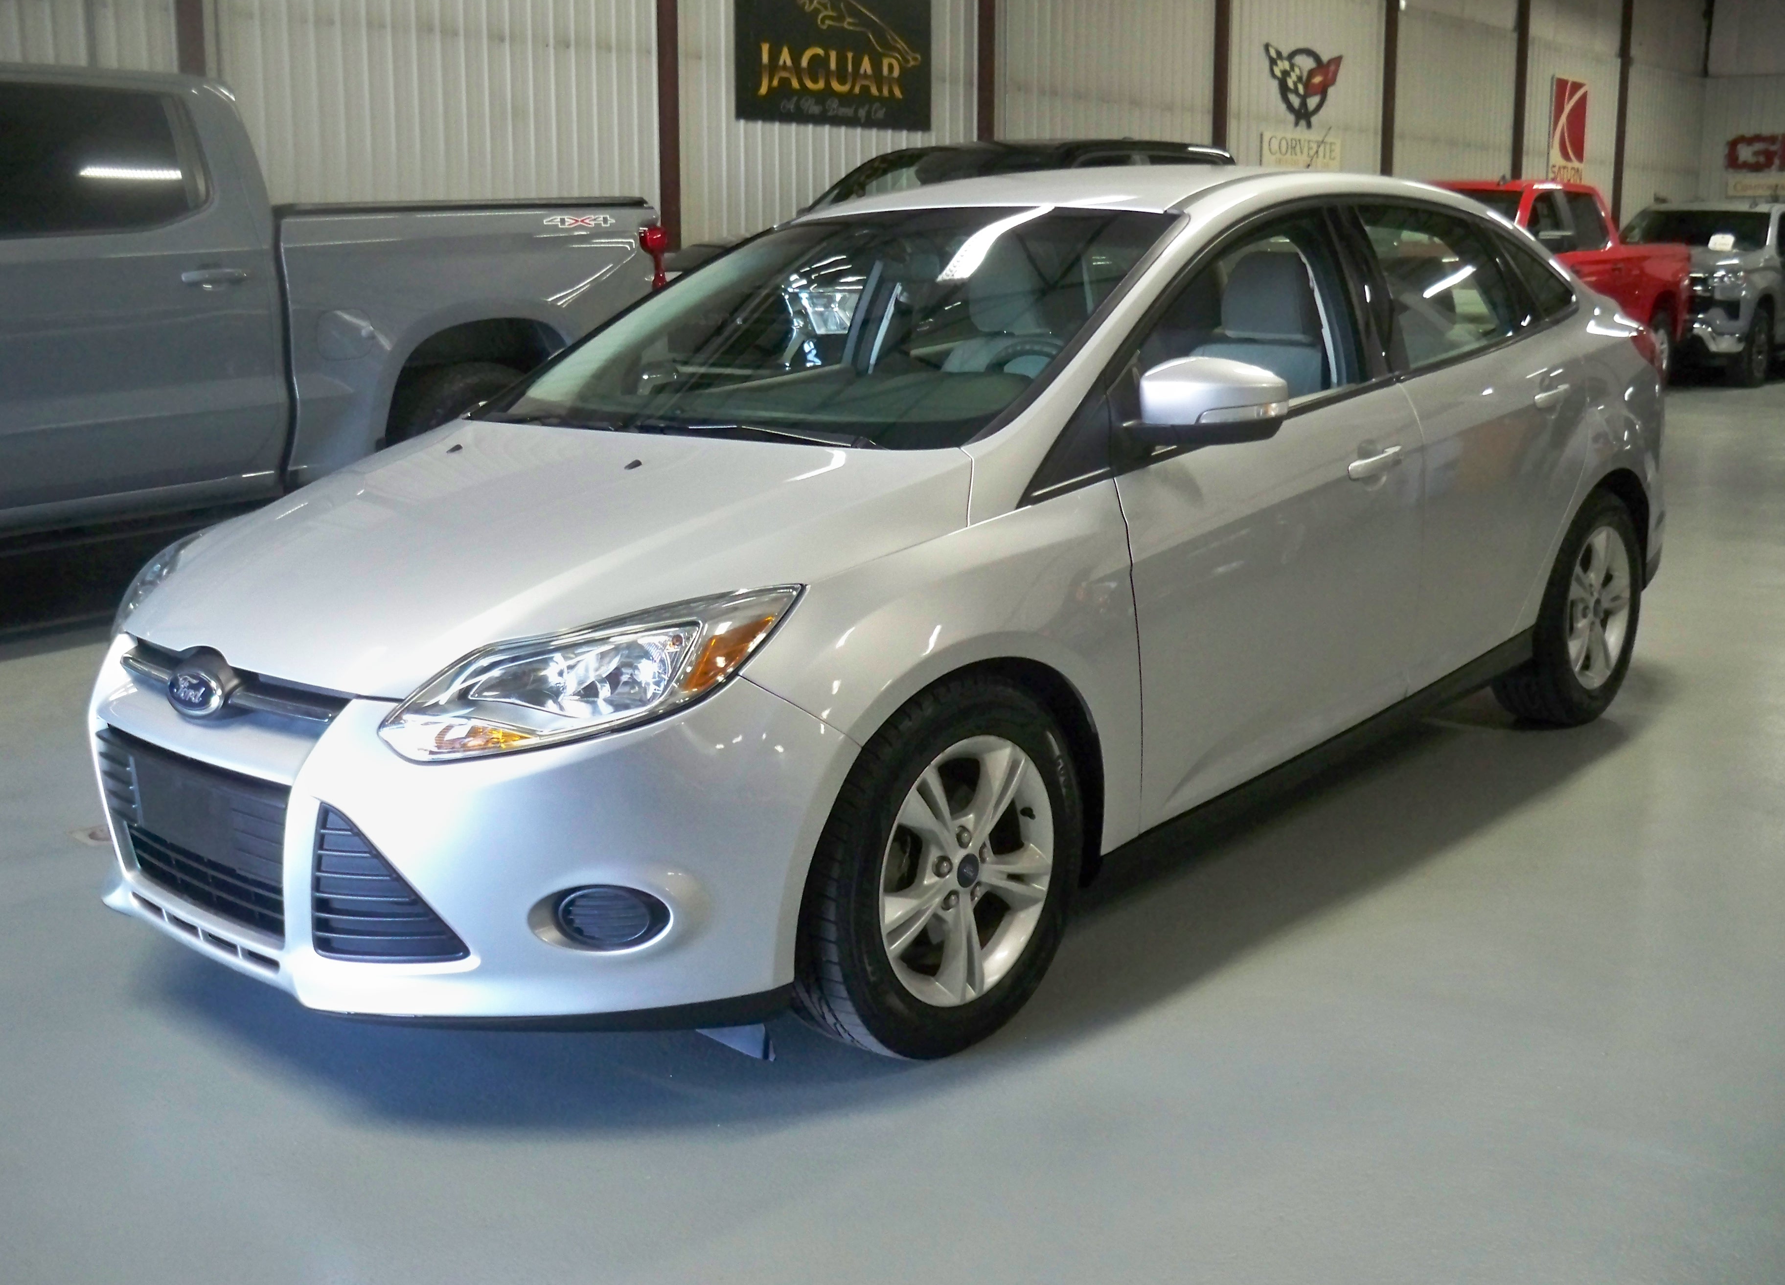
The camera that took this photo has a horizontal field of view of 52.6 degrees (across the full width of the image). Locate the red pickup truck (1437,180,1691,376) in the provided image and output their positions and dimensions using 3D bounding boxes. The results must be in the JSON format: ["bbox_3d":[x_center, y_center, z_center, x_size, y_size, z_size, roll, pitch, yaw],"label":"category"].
[{"bbox_3d":[5.530,-3.273,16.856,2.060,1.920,5.880,9,15,39],"label":"red pickup truck"}]

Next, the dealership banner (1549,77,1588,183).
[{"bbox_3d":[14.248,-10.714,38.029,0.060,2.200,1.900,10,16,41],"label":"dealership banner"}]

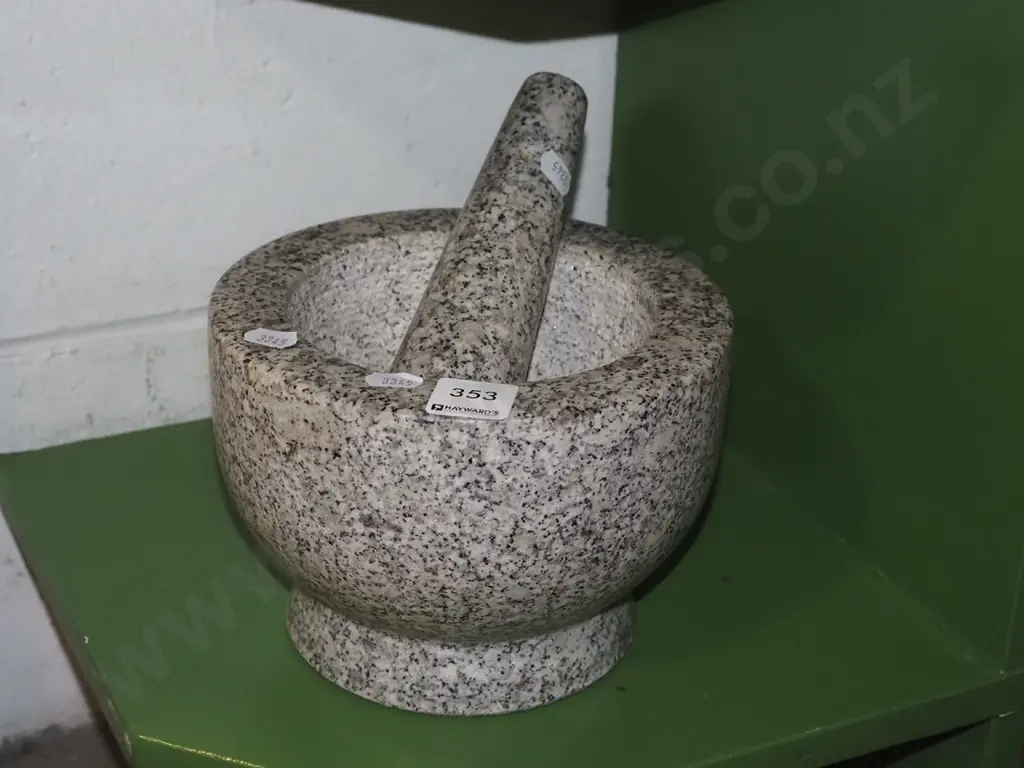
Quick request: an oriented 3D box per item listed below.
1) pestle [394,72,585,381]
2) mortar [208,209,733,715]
[{"bbox_3d":[-0.010,-0.046,0.803,0.063,0.206,0.063,18,-10,0],"label":"pestle"},{"bbox_3d":[-0.019,0.035,0.793,0.224,0.159,0.224,2,26,0],"label":"mortar"}]

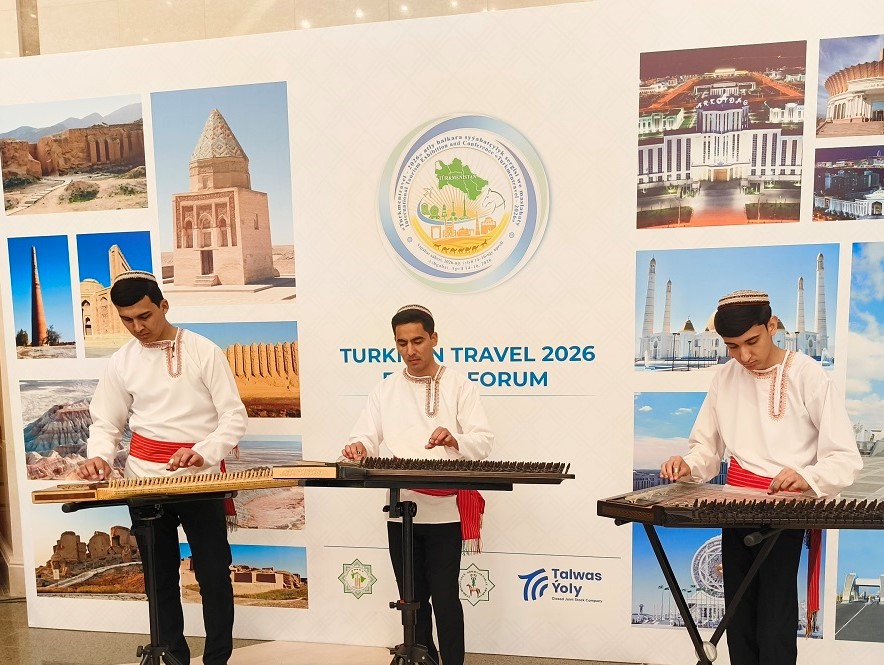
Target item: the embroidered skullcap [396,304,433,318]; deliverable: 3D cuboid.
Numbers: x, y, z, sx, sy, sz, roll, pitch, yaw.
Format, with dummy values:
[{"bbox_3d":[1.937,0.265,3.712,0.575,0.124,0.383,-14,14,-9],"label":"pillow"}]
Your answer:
[{"bbox_3d":[-0.104,-0.075,2.420,0.157,0.060,0.160,1,-14,24],"label":"embroidered skullcap"}]

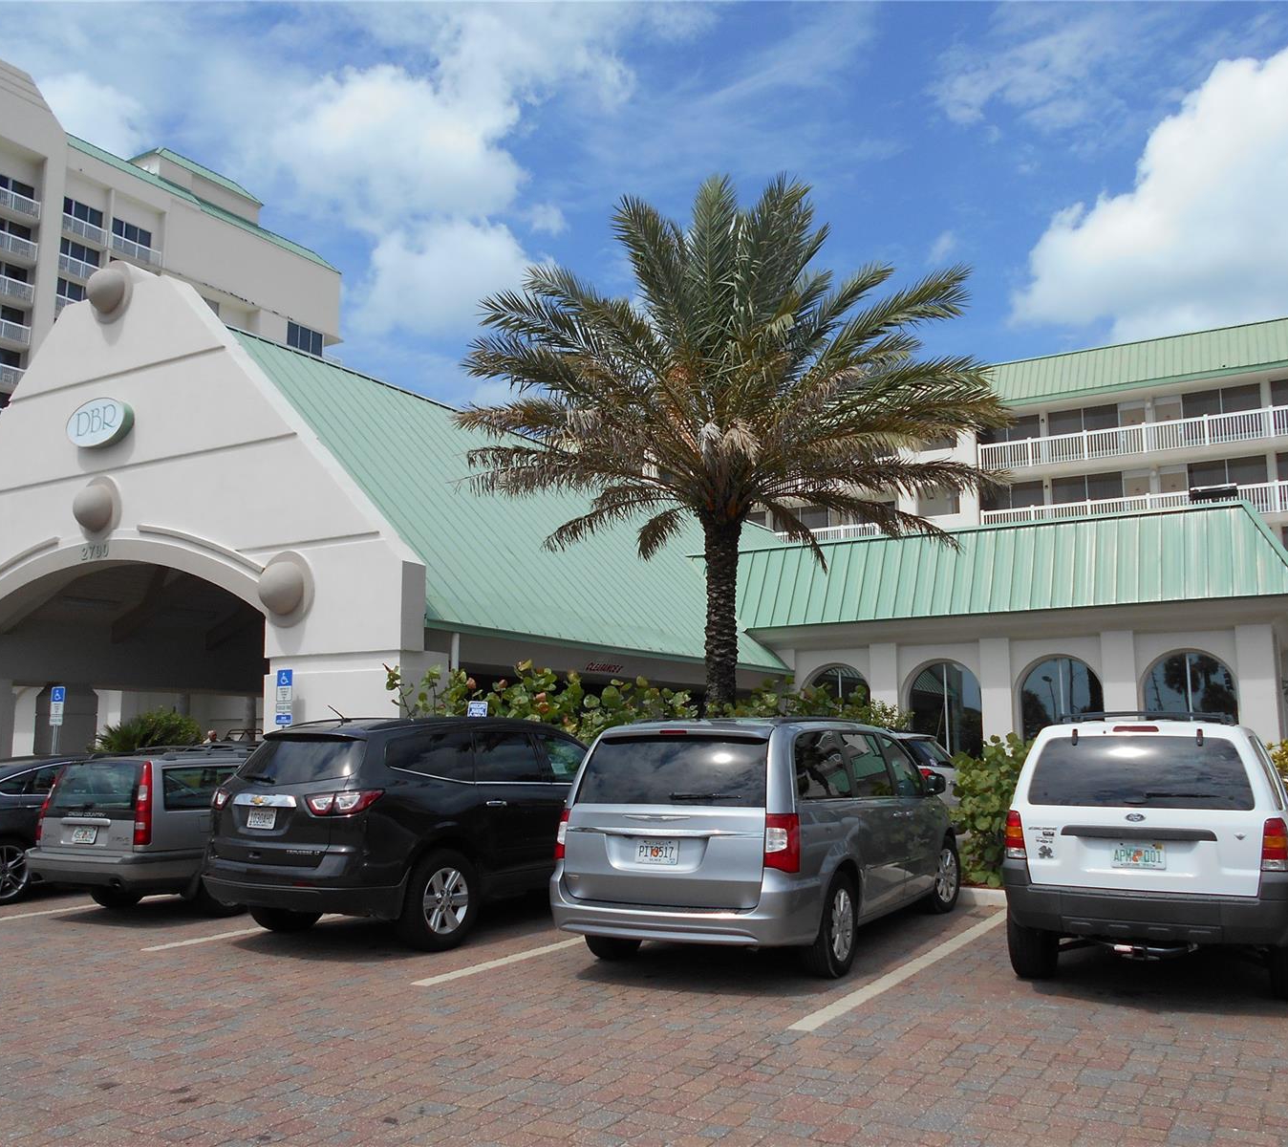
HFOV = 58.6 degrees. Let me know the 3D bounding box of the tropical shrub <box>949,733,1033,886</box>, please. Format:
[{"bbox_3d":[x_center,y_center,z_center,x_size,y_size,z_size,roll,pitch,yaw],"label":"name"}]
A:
[{"bbox_3d":[3.765,2.421,11.937,1.350,1.600,1.250,-5,-9,31],"label":"tropical shrub"}]

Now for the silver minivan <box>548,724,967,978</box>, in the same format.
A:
[{"bbox_3d":[1.198,2.160,9.761,1.998,1.750,5.150,-4,-9,27],"label":"silver minivan"}]

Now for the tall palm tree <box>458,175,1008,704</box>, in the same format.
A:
[{"bbox_3d":[1.100,-0.856,15.124,7.000,9.000,7.000,-5,-9,31],"label":"tall palm tree"}]

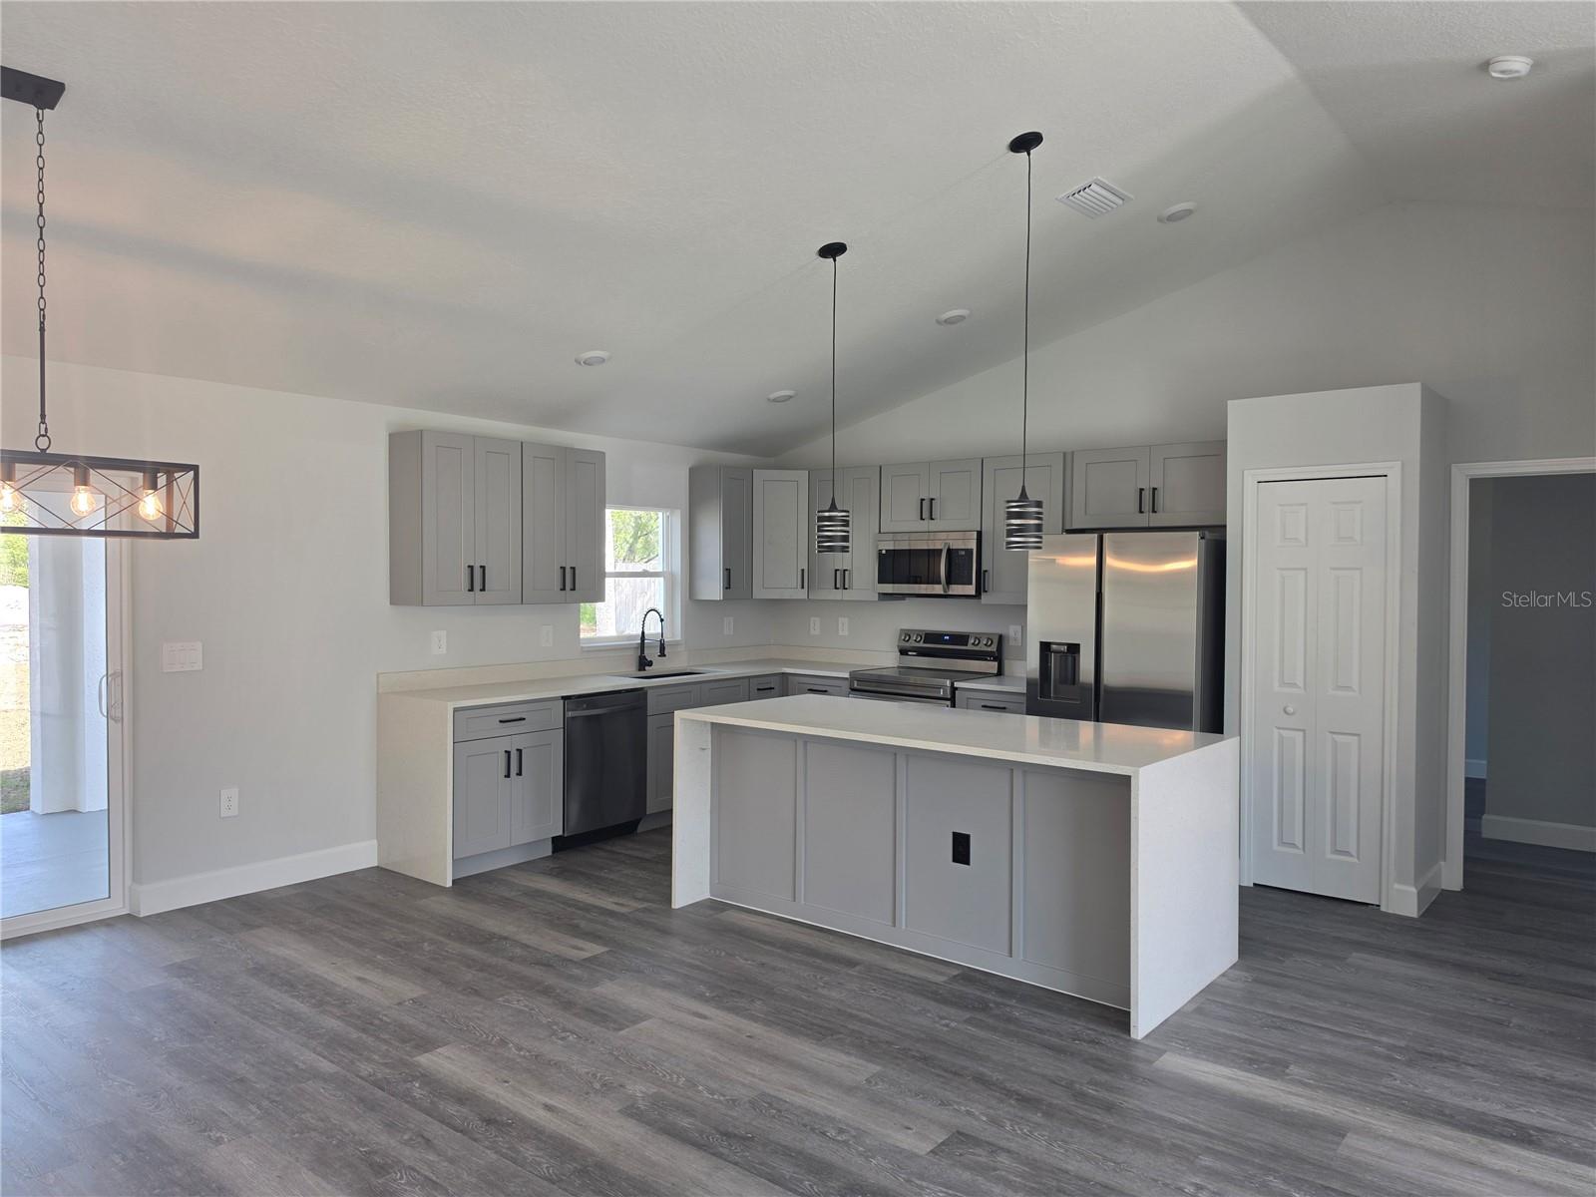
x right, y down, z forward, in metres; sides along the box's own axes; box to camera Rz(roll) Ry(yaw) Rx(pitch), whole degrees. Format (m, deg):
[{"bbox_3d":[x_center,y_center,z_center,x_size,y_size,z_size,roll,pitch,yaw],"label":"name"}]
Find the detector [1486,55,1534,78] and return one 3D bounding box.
[{"bbox_3d":[2.441,-1.818,3.637,0.135,0.035,0.135,20,13,38],"label":"detector"}]

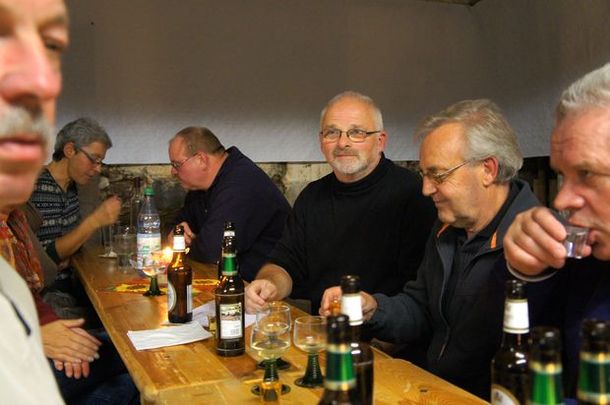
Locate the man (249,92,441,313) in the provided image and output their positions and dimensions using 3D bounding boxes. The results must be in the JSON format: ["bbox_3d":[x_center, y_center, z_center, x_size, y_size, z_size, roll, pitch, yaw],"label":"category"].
[{"bbox_3d":[0.070,0.391,1.938,0.660,1.360,0.720,2,3,38],"label":"man"}]

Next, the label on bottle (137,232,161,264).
[{"bbox_3d":[-0.588,0.166,2.684,0.086,0.128,0.075,0,2,-12],"label":"label on bottle"}]

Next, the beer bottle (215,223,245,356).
[{"bbox_3d":[-0.167,0.204,1.610,0.068,0.262,0.068,0,2,0],"label":"beer bottle"}]

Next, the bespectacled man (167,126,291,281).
[{"bbox_3d":[-0.250,0.396,2.568,0.750,1.300,0.620,-1,3,-23],"label":"bespectacled man"}]

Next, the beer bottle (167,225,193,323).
[{"bbox_3d":[-0.338,0.191,1.939,0.068,0.260,0.068,0,2,0],"label":"beer bottle"}]

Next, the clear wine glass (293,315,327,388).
[{"bbox_3d":[0.018,0.284,1.373,0.076,0.121,0.076,0,2,0],"label":"clear wine glass"}]

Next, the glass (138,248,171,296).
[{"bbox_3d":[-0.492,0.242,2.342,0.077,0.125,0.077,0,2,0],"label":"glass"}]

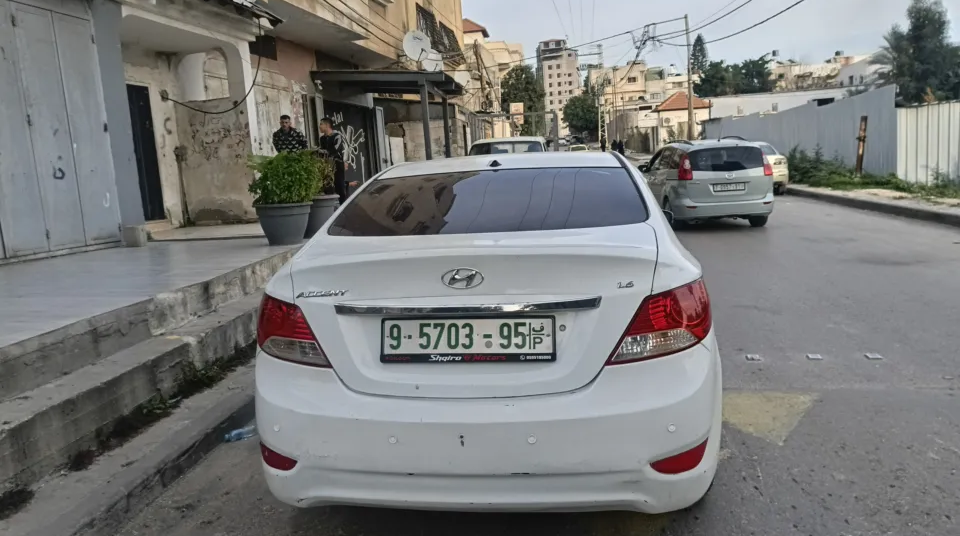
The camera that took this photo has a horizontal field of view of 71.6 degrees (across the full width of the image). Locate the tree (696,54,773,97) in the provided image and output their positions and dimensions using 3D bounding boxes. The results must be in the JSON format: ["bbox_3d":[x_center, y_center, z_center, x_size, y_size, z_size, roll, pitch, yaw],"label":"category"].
[{"bbox_3d":[28.790,-20.113,75.000,8.500,7.800,6.500,-4,8,0],"label":"tree"}]

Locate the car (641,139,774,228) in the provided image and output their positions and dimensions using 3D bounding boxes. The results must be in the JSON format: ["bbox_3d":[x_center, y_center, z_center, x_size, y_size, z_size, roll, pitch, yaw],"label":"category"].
[{"bbox_3d":[4.400,-1.760,13.480,1.760,1.640,4.500,-3,9,5],"label":"car"}]

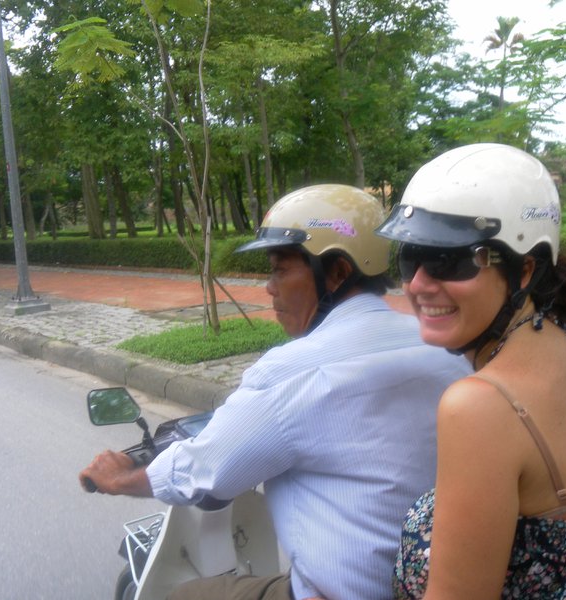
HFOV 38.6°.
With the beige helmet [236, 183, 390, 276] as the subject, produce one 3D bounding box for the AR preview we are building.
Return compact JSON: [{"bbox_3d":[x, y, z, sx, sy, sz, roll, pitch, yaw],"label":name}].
[{"bbox_3d":[0.059,-0.139,1.600,0.302,0.182,0.225,-2,5,2],"label":"beige helmet"}]

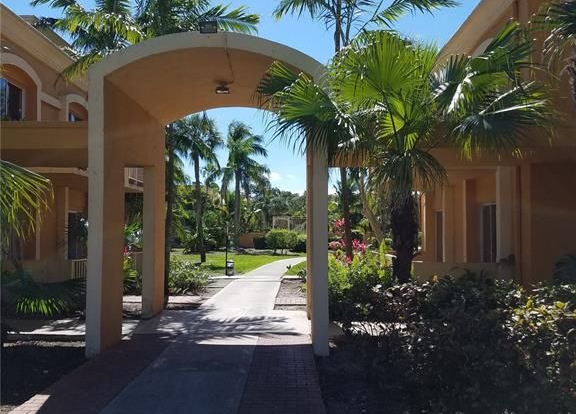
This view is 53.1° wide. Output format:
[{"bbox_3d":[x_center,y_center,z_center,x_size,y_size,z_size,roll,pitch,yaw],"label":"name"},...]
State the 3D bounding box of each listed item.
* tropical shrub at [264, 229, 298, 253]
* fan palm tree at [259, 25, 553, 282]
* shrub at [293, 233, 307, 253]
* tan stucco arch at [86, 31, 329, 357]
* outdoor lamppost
[{"bbox_3d":[-0.383,1.992,34.000,2.000,1.550,1.900,0,-2,0],"label":"tropical shrub"},{"bbox_3d":[1.240,0.000,6.100,3.050,3.650,2.900,0,-2,0],"label":"fan palm tree"},{"bbox_3d":[0.769,2.246,35.500,1.200,1.220,1.200,0,-2,0],"label":"shrub"},{"bbox_3d":[-0.995,-0.114,9.080,3.030,4.090,3.660,0,-2,0],"label":"tan stucco arch"},{"bbox_3d":[-2.028,1.370,20.000,0.330,2.030,0.330,0,-2,0],"label":"outdoor lamppost"}]

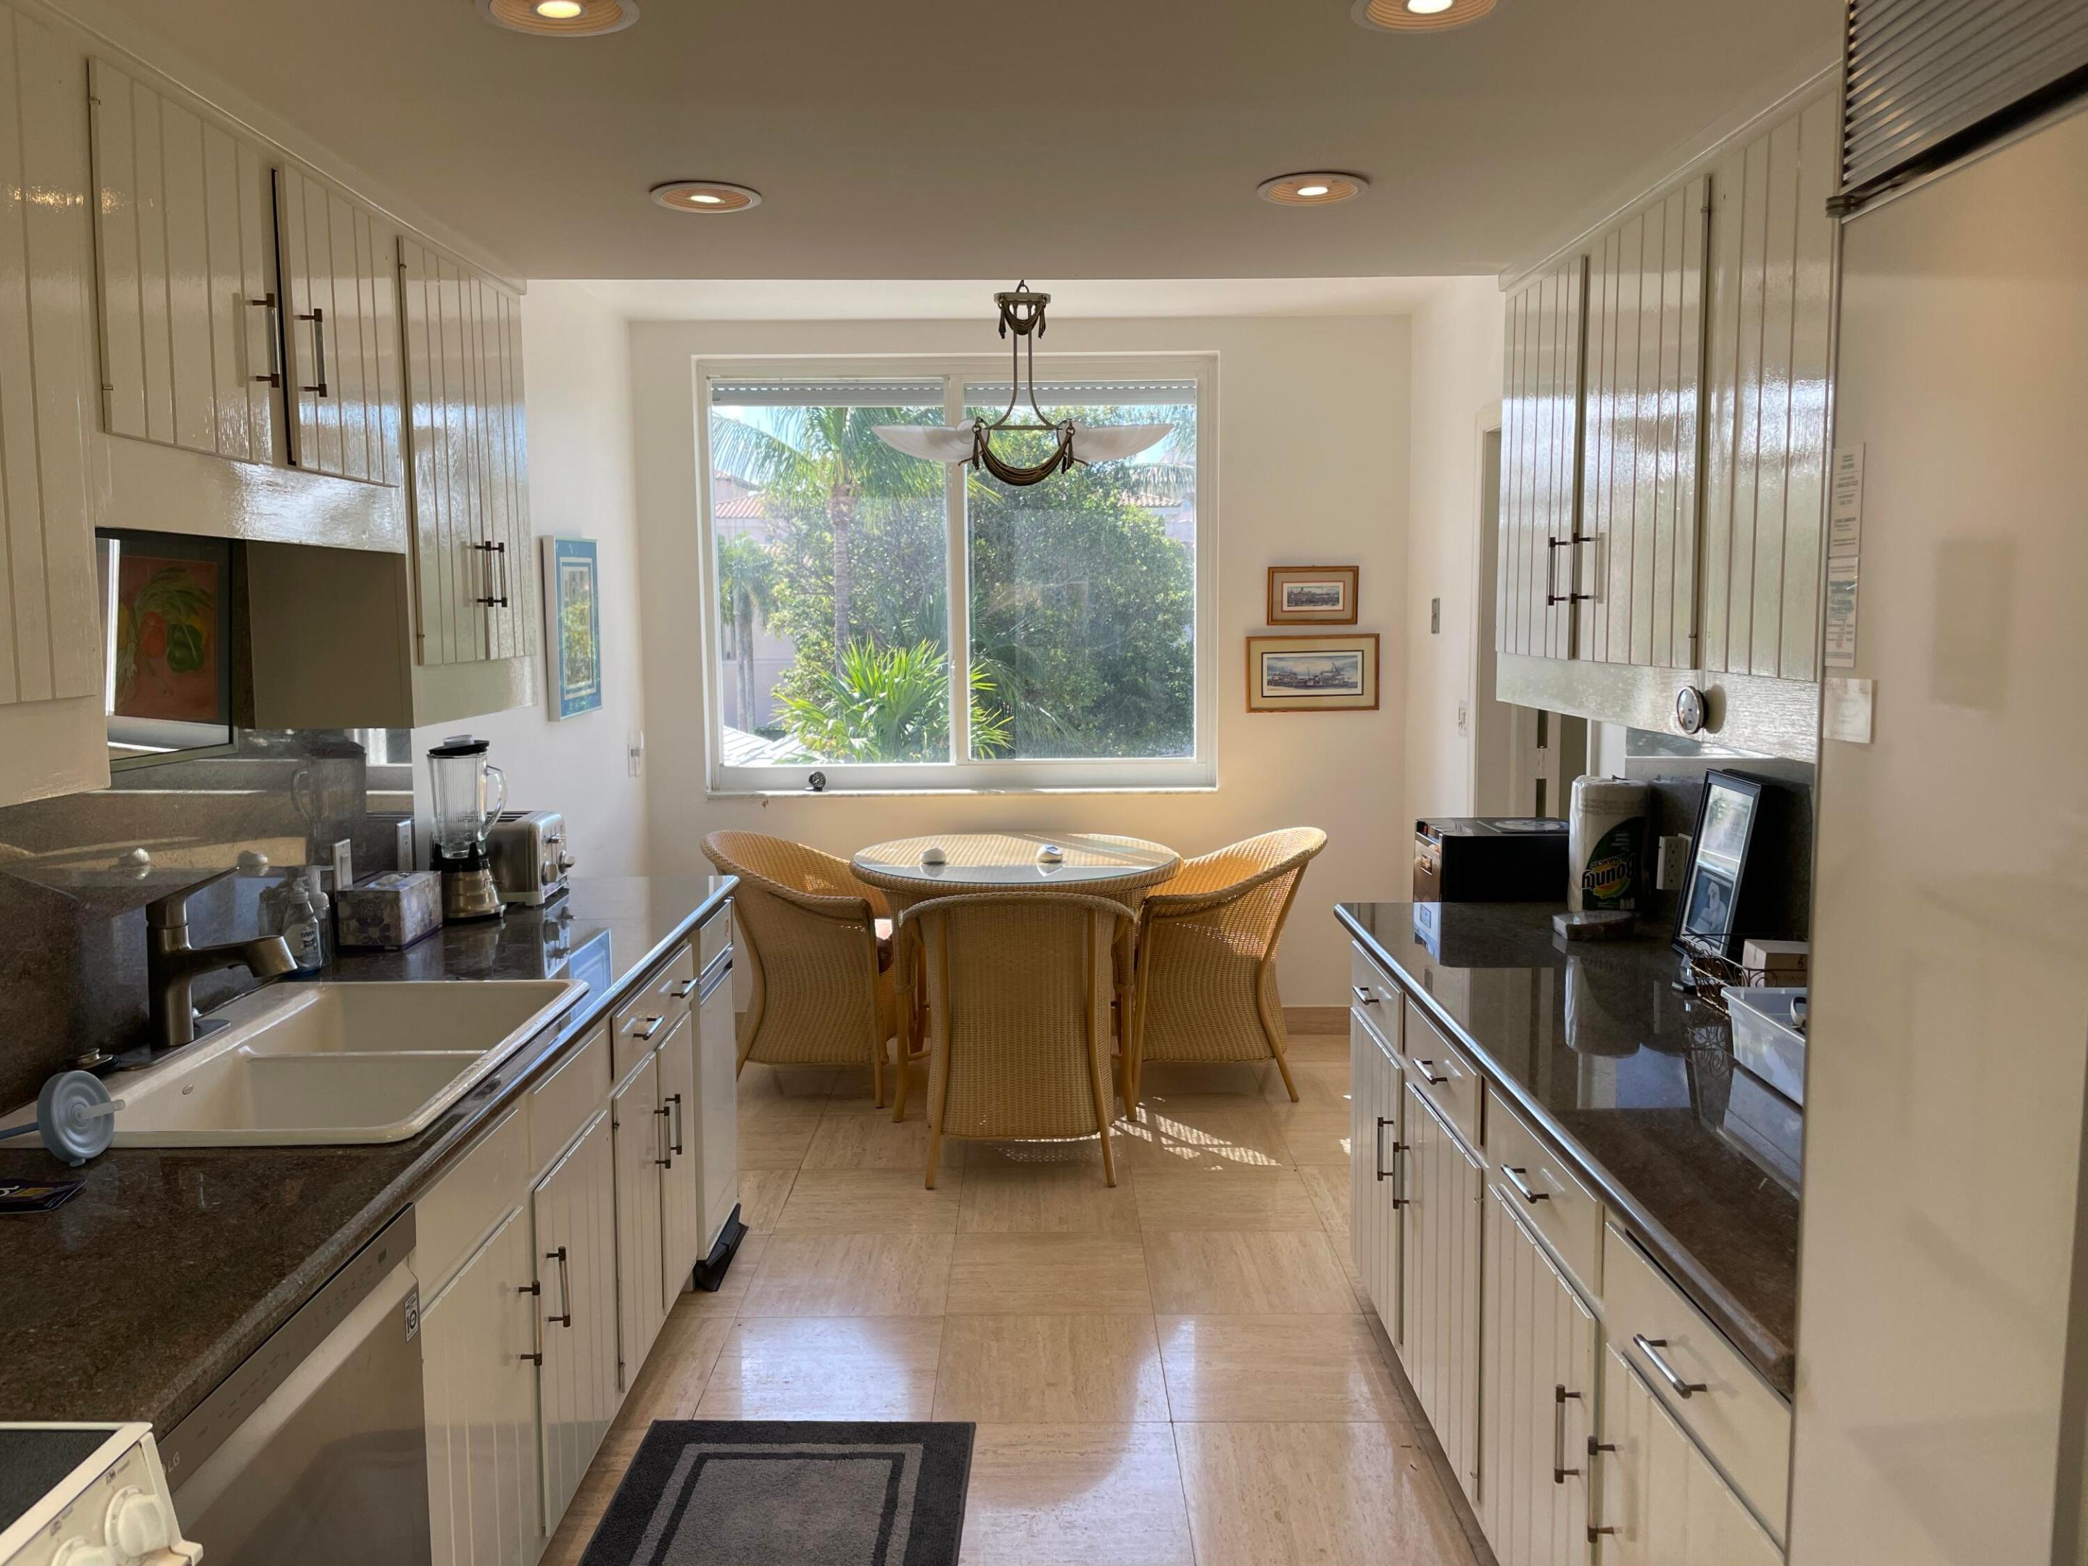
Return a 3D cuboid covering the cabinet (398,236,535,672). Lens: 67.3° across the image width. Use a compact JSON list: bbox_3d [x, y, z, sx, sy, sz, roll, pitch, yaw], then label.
[{"bbox_3d":[-1.246,-0.604,3.032,0.290,0.734,0.621,0,6,0],"label":"cabinet"}]

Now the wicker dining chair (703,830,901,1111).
[{"bbox_3d":[-0.801,0.574,5.132,0.626,0.833,0.644,0,6,0],"label":"wicker dining chair"}]

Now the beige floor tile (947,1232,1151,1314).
[{"bbox_3d":[0.013,1.150,3.671,0.456,0.012,0.456,0,6,0],"label":"beige floor tile"}]

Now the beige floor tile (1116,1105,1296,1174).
[{"bbox_3d":[0.472,1.055,4.607,0.460,0.020,0.460,0,6,0],"label":"beige floor tile"}]

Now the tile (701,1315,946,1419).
[{"bbox_3d":[-0.444,1.211,3.233,0.460,0.020,0.460,0,6,0],"label":"tile"}]

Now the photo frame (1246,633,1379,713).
[{"bbox_3d":[0.952,-0.386,5.545,0.469,0.269,0.025,0,6,0],"label":"photo frame"}]

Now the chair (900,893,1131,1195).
[{"bbox_3d":[-0.069,0.657,4.376,0.644,0.828,0.635,0,6,0],"label":"chair"}]

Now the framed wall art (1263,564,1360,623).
[{"bbox_3d":[0.945,-0.656,5.515,0.317,0.202,0.025,0,6,0],"label":"framed wall art"}]

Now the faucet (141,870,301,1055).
[{"bbox_3d":[-1.217,0.259,2.331,0.220,0.266,0.065,0,6,0],"label":"faucet"}]

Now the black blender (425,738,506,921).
[{"bbox_3d":[-1.225,0.090,3.326,0.170,0.386,0.160,1,6,8],"label":"black blender"}]

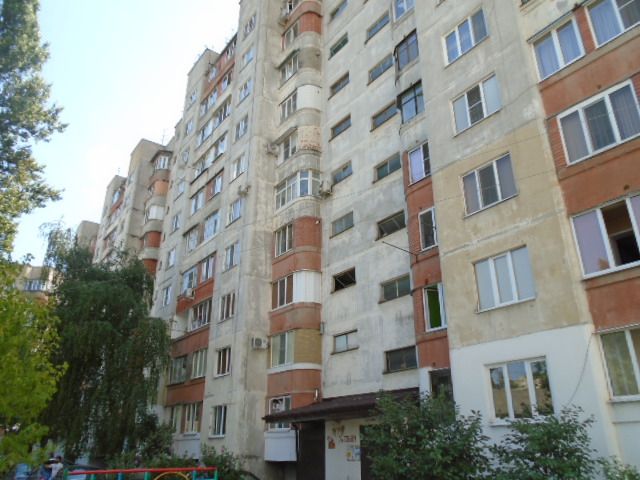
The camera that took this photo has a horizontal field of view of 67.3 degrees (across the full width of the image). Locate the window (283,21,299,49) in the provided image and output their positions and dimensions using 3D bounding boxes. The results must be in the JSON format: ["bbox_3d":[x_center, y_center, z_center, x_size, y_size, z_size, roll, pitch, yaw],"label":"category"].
[{"bbox_3d":[-1.811,-12.982,30.635,0.160,1.414,1.798,17,-28,-34],"label":"window"}]

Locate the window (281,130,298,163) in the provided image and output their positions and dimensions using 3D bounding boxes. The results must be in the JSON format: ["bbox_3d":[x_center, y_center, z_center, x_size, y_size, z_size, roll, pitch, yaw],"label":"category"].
[{"bbox_3d":[-1.709,-5.188,27.181,0.160,1.434,1.818,17,-28,-34],"label":"window"}]

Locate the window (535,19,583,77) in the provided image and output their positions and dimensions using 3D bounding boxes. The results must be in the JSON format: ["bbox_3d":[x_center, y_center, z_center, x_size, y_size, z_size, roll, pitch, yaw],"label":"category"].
[{"bbox_3d":[6.491,-5.166,13.114,0.150,1.318,1.216,17,-29,-34],"label":"window"}]

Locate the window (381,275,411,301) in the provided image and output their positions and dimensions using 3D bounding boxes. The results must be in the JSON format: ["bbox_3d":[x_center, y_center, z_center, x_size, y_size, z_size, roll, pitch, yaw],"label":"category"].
[{"bbox_3d":[3.016,1.951,19.171,0.170,0.800,1.620,17,-29,-34],"label":"window"}]

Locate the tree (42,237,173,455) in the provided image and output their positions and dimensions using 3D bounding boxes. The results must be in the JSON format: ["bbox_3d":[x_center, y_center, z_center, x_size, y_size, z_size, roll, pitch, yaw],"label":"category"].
[{"bbox_3d":[-9.977,5.597,24.439,5.800,11.300,5.800,17,-29,-35],"label":"tree"}]

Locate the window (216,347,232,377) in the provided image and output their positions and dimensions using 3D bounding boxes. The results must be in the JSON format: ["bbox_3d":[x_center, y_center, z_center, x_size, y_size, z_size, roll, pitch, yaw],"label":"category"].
[{"bbox_3d":[-4.811,6.076,23.964,0.170,1.258,1.424,17,-29,-34],"label":"window"}]

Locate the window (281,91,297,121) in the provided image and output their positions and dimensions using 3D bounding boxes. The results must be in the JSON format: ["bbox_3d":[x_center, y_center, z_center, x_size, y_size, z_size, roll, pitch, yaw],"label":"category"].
[{"bbox_3d":[-1.840,-7.950,28.929,0.150,1.542,1.715,17,-29,-34],"label":"window"}]

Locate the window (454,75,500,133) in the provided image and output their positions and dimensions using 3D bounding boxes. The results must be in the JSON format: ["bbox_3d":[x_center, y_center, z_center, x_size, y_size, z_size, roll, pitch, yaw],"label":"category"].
[{"bbox_3d":[4.815,-4.081,14.756,0.170,1.350,1.580,17,-29,-34],"label":"window"}]

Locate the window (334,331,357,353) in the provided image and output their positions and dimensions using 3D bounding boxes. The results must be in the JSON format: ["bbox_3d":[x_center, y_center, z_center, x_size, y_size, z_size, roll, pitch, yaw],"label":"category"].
[{"bbox_3d":[1.169,4.470,21.015,0.150,0.763,1.639,17,-29,-34],"label":"window"}]

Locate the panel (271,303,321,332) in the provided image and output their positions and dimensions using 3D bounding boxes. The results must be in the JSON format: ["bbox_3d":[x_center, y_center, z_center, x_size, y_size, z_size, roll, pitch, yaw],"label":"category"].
[{"bbox_3d":[-1.221,3.941,23.524,1.162,1.303,2.777,17,-28,-34],"label":"panel"}]

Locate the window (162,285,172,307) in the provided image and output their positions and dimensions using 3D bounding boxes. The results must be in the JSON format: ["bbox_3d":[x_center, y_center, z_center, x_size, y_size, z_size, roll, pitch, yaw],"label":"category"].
[{"bbox_3d":[-10.574,3.859,33.393,0.154,1.302,1.148,17,-29,-35],"label":"window"}]

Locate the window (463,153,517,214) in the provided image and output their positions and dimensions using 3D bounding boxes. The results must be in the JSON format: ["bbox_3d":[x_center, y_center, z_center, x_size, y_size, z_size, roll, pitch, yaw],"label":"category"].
[{"bbox_3d":[4.899,-1.587,14.043,0.170,1.375,1.615,17,-29,-34],"label":"window"}]

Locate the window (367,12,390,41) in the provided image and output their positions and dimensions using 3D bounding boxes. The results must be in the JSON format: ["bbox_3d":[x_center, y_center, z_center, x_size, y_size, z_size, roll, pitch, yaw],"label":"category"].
[{"bbox_3d":[3.105,-11.209,25.271,0.170,0.762,1.611,17,-29,-34],"label":"window"}]

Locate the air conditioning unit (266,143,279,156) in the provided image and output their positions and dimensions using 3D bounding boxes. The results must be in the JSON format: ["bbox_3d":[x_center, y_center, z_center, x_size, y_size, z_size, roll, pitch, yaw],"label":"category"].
[{"bbox_3d":[-2.678,-5.282,28.592,0.779,0.553,0.307,17,-29,-35],"label":"air conditioning unit"}]

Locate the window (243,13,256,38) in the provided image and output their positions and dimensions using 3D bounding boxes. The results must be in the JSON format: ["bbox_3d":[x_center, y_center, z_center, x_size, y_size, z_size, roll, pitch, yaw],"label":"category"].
[{"bbox_3d":[-4.857,-14.893,33.627,0.154,1.302,1.589,17,-29,-35],"label":"window"}]

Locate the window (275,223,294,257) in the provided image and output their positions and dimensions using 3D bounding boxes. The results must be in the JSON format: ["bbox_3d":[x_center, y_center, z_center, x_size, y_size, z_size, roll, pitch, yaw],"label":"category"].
[{"bbox_3d":[-1.822,0.000,25.301,0.170,1.420,1.647,17,-29,-34],"label":"window"}]

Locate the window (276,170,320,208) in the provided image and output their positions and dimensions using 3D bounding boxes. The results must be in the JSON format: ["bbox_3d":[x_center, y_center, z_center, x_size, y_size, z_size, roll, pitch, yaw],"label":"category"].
[{"bbox_3d":[-1.303,-2.597,26.653,1.127,1.640,2.665,17,-29,-35],"label":"window"}]

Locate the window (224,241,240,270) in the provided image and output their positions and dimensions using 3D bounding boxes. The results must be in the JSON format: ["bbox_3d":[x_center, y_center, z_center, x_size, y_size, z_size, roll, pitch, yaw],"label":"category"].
[{"bbox_3d":[-4.831,0.954,26.644,0.150,1.393,1.678,17,-29,-34],"label":"window"}]

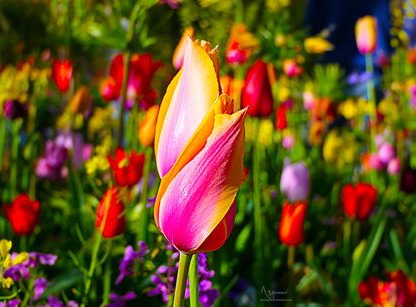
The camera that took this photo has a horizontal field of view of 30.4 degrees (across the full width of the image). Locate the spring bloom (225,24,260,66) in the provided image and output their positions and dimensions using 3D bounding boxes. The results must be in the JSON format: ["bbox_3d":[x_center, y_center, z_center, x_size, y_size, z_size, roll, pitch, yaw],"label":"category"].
[{"bbox_3d":[0.068,-0.222,1.550,0.065,0.083,0.065,0,10,0],"label":"spring bloom"}]

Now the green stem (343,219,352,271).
[{"bbox_3d":[0.200,0.131,1.100,0.010,0.073,0.010,0,10,0],"label":"green stem"}]

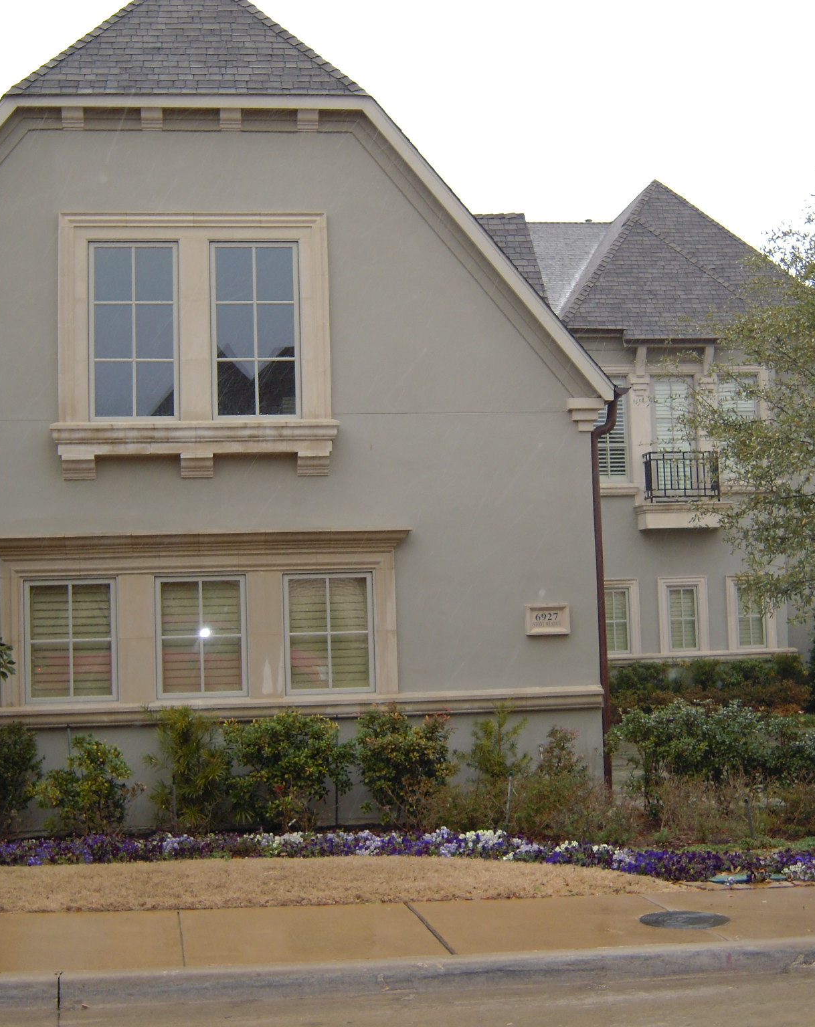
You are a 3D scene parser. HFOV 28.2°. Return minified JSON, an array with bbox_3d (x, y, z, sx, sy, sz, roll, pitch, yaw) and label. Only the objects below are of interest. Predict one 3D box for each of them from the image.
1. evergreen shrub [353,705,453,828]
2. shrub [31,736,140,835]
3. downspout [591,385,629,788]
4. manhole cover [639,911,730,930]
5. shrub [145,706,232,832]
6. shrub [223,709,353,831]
[{"bbox_3d":[-0.044,2.393,15.419,0.962,1.148,0.900,-1,-4,-7],"label":"evergreen shrub"},{"bbox_3d":[-2.977,2.536,15.054,1.006,0.983,0.850,-1,-4,-7],"label":"shrub"},{"bbox_3d":[2.110,0.808,16.477,0.359,4.224,0.130,-1,-4,-7],"label":"downspout"},{"bbox_3d":[1.769,2.614,10.370,0.585,0.030,0.585,-1,-4,-7],"label":"manhole cover"},{"bbox_3d":[-2.052,2.414,15.226,0.816,1.195,0.750,-1,-4,-7],"label":"shrub"},{"bbox_3d":[-1.121,2.417,15.287,1.207,1.146,1.000,-1,-4,-7],"label":"shrub"}]

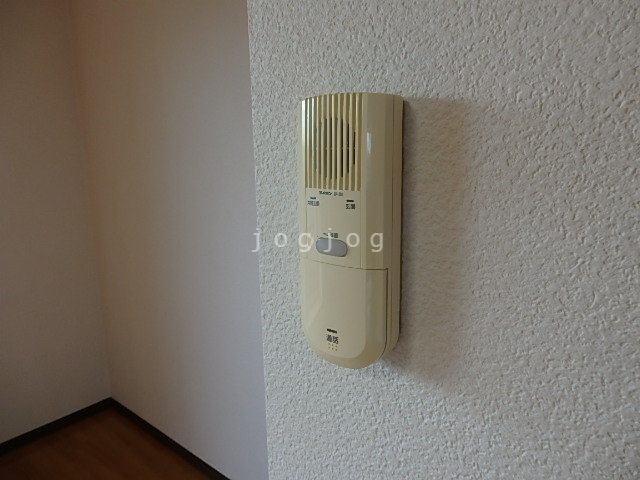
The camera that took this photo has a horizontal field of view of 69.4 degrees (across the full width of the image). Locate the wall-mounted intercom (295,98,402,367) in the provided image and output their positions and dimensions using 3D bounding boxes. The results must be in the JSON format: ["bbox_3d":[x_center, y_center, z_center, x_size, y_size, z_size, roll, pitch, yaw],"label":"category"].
[{"bbox_3d":[0.020,-0.004,0.339,0.072,0.194,0.036,6,12,38],"label":"wall-mounted intercom"}]

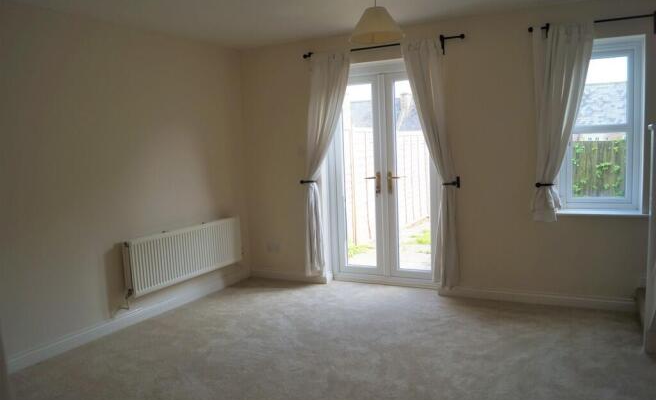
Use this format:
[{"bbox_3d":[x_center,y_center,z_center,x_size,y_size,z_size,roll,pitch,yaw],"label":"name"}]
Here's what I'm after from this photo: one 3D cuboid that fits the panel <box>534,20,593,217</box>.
[{"bbox_3d":[1.756,-0.562,3.671,0.430,1.485,0.120,0,6,28],"label":"panel"}]

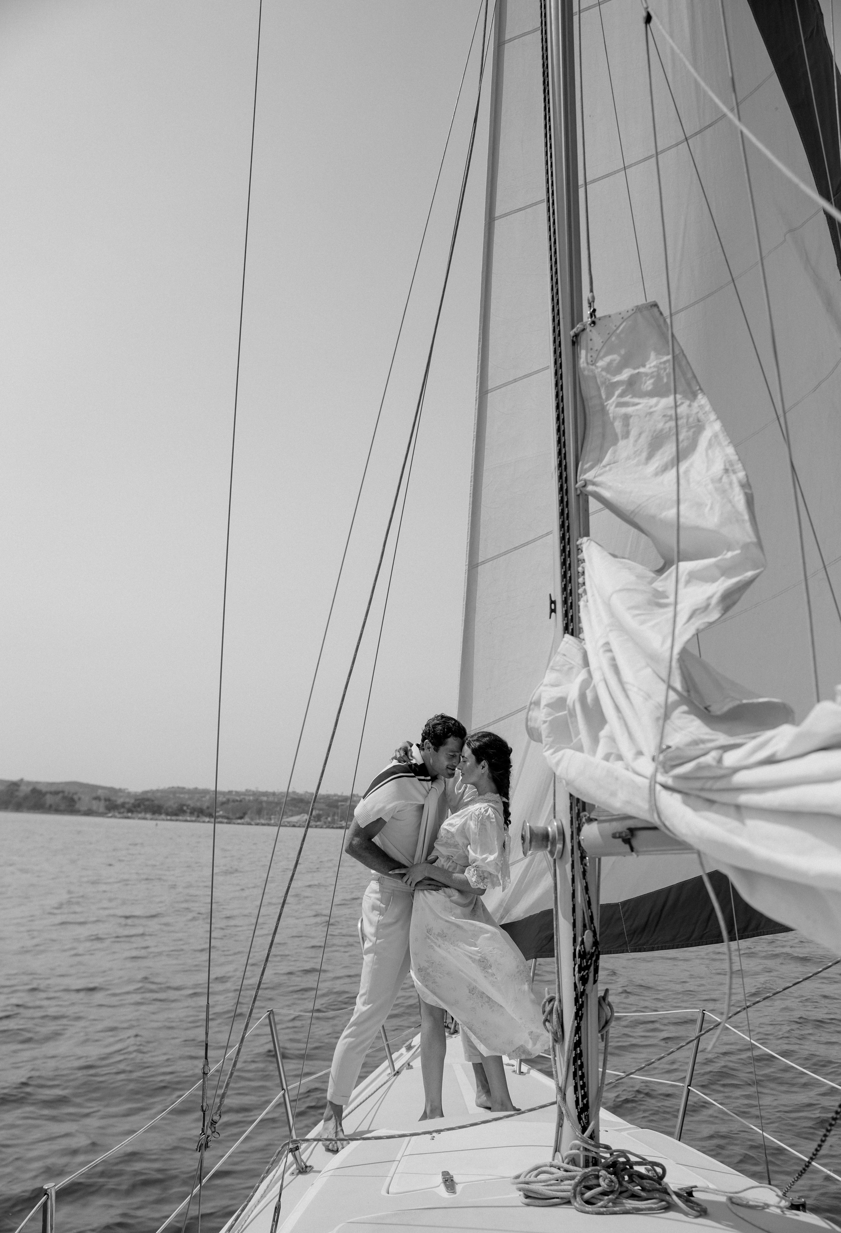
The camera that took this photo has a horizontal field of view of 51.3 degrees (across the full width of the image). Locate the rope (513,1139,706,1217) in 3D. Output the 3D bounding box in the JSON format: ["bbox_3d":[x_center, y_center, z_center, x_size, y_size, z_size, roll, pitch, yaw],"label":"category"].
[{"bbox_3d":[0.494,1.527,2.431,0.490,0.115,0.320,3,-14,0],"label":"rope"}]

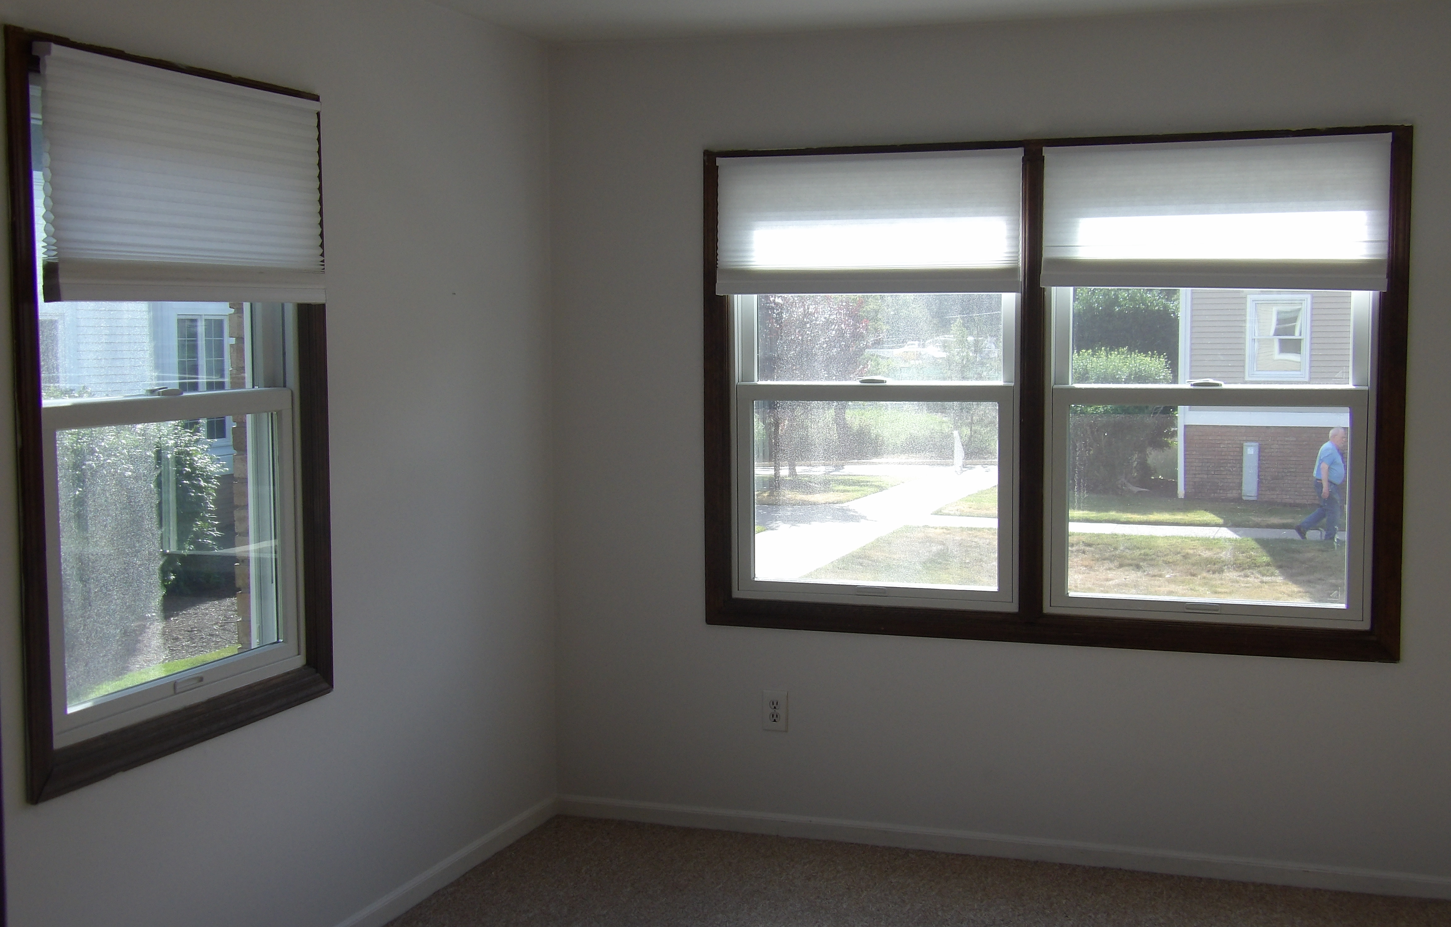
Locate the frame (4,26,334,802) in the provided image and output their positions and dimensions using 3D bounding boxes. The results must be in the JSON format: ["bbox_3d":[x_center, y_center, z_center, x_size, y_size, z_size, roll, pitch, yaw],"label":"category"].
[{"bbox_3d":[-1.128,-0.116,3.396,0.095,1.400,1.005,1,4,18],"label":"frame"}]

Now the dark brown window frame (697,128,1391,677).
[{"bbox_3d":[0.872,-0.198,4.628,1.954,1.419,0.075,1,4,18],"label":"dark brown window frame"}]

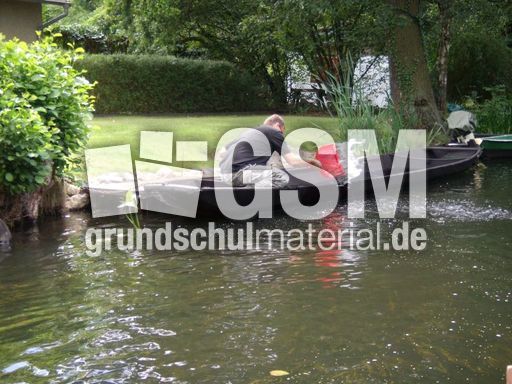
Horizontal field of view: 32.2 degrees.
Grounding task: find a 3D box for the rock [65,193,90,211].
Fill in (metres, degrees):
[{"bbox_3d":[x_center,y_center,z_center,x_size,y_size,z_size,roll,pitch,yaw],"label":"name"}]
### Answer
[{"bbox_3d":[-1.730,0.088,8.650,0.235,0.170,0.190,0,7,0],"label":"rock"}]

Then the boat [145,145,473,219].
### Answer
[{"bbox_3d":[0.827,-0.118,9.993,1.357,0.396,5.501,6,10,41],"label":"boat"}]

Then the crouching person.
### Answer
[{"bbox_3d":[0.148,-0.403,9.050,0.900,0.800,0.580,-5,9,-34],"label":"crouching person"}]

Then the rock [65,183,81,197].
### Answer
[{"bbox_3d":[-1.902,-0.026,9.200,0.180,0.140,0.160,-1,6,-12],"label":"rock"}]

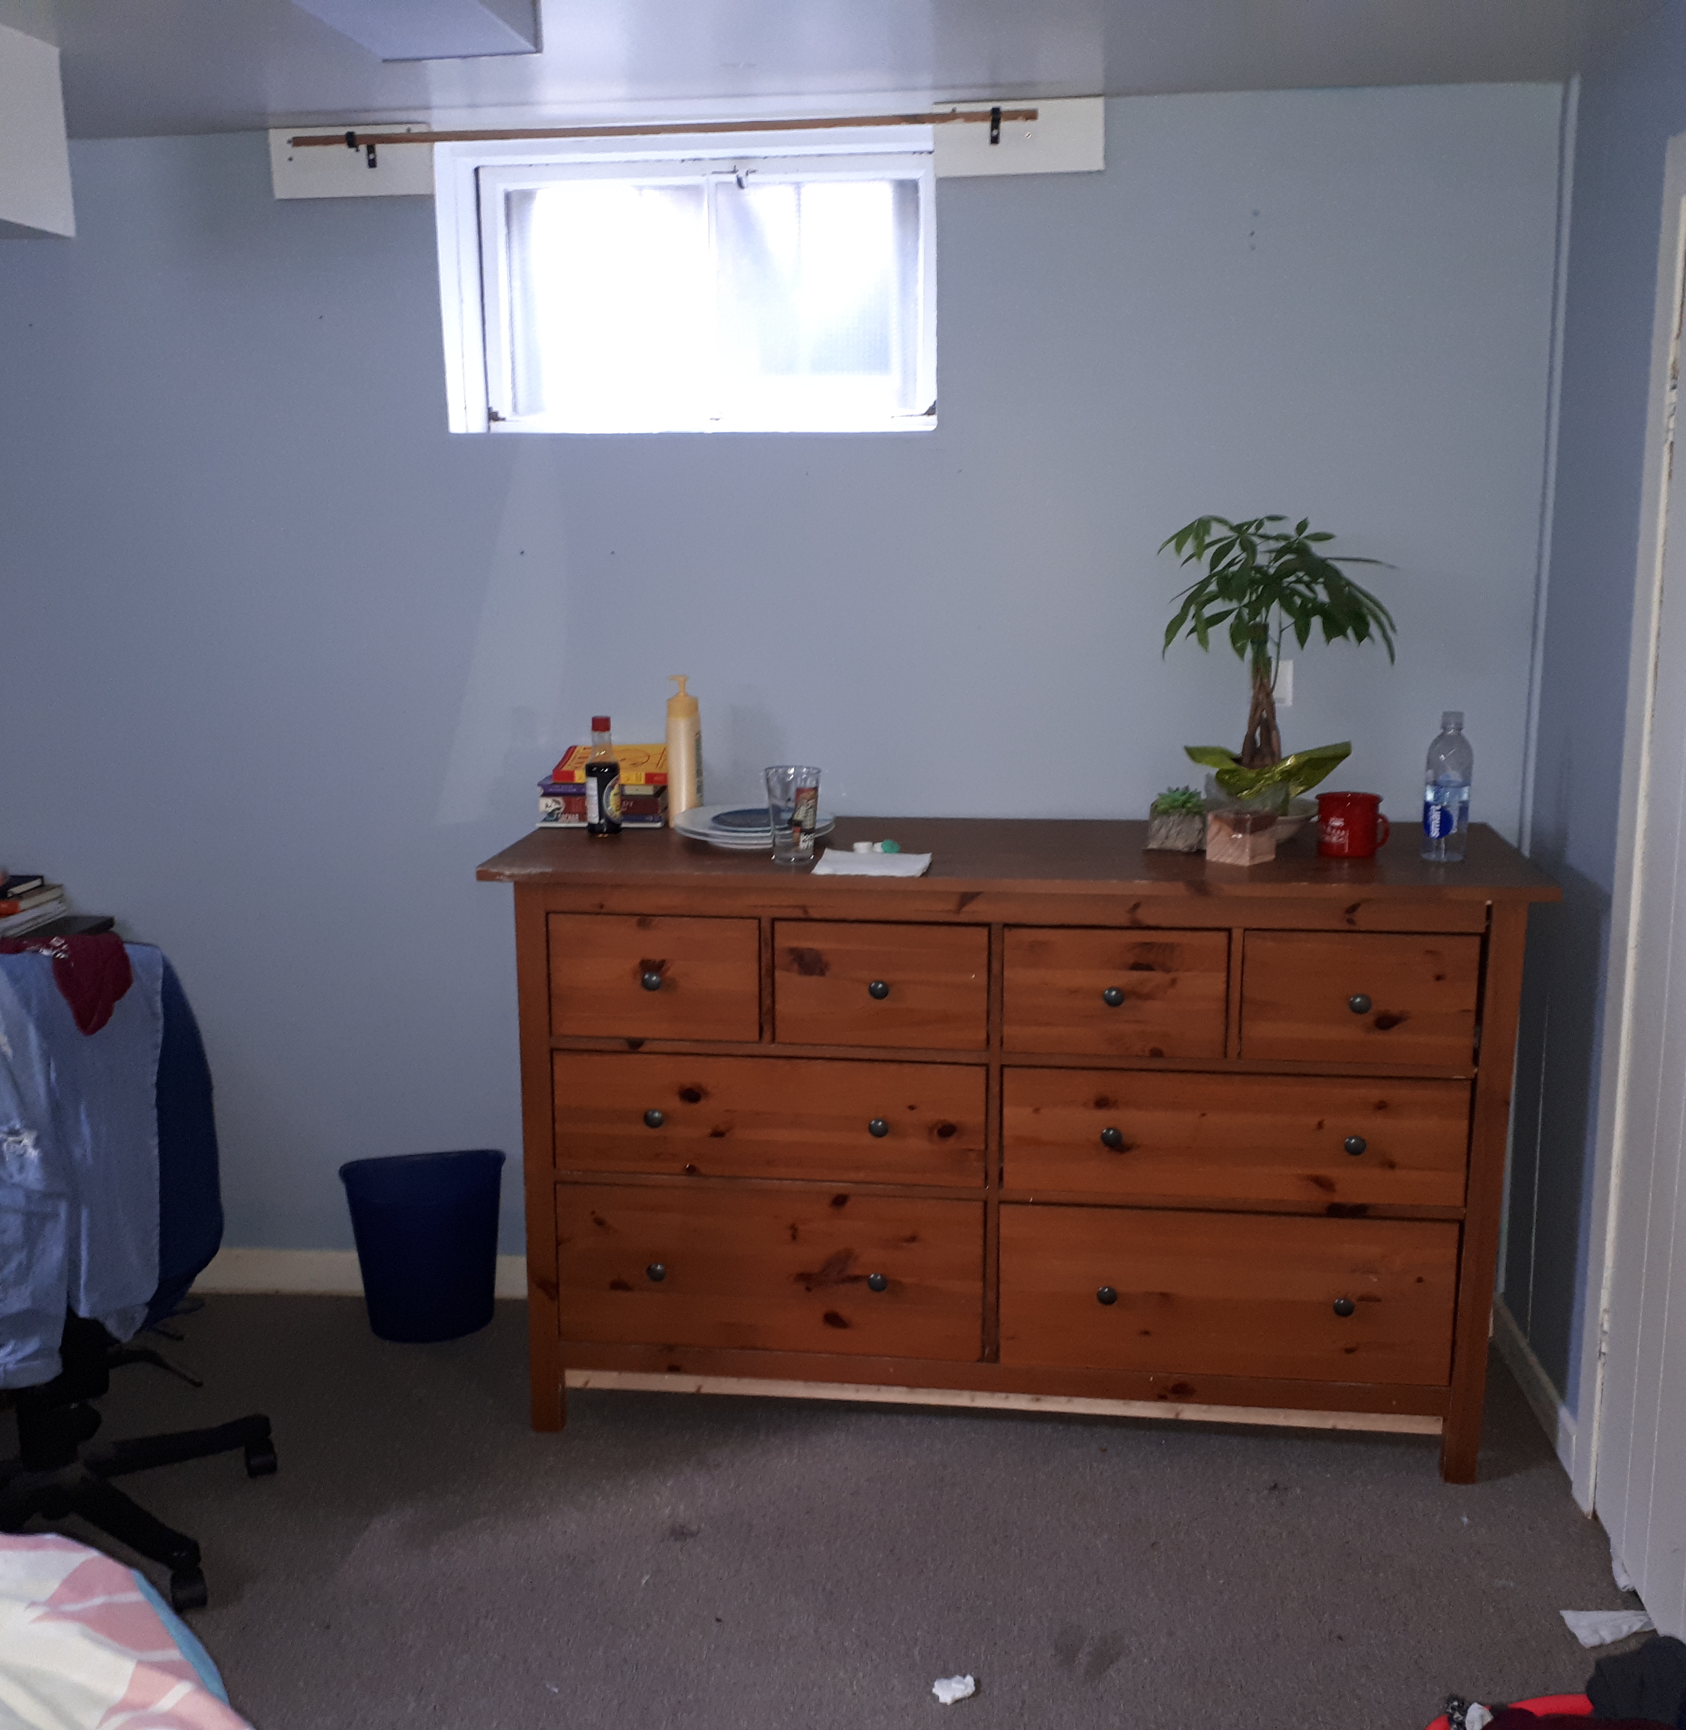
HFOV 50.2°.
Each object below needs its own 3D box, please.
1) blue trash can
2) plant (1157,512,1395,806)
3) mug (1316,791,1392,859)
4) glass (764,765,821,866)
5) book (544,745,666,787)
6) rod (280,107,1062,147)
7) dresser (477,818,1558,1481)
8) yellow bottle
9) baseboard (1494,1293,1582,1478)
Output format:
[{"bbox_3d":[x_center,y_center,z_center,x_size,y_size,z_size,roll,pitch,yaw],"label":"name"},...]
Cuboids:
[{"bbox_3d":[-0.762,0.711,3.299,0.290,0.292,0.250,-2,12,-10],"label":"blue trash can"},{"bbox_3d":[0.677,-0.299,2.857,0.370,0.505,0.340,1,12,7],"label":"plant"},{"bbox_3d":[0.805,-0.062,2.826,0.117,0.087,0.099,8,14,34],"label":"mug"},{"bbox_3d":[-0.075,-0.077,2.786,0.087,0.143,0.087,1,12,7],"label":"glass"},{"bbox_3d":[-0.387,-0.174,3.117,0.200,0.022,0.138,1,19,7],"label":"book"},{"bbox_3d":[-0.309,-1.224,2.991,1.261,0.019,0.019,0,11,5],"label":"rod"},{"bbox_3d":[0.266,0.433,2.999,1.600,0.950,0.500,1,12,7],"label":"dresser"},{"bbox_3d":[-0.269,-0.198,3.082,0.060,0.255,0.072,1,11,10],"label":"yellow bottle"},{"bbox_3d":[1.175,0.874,3.047,0.018,0.080,0.510,1,11,6],"label":"baseboard"}]

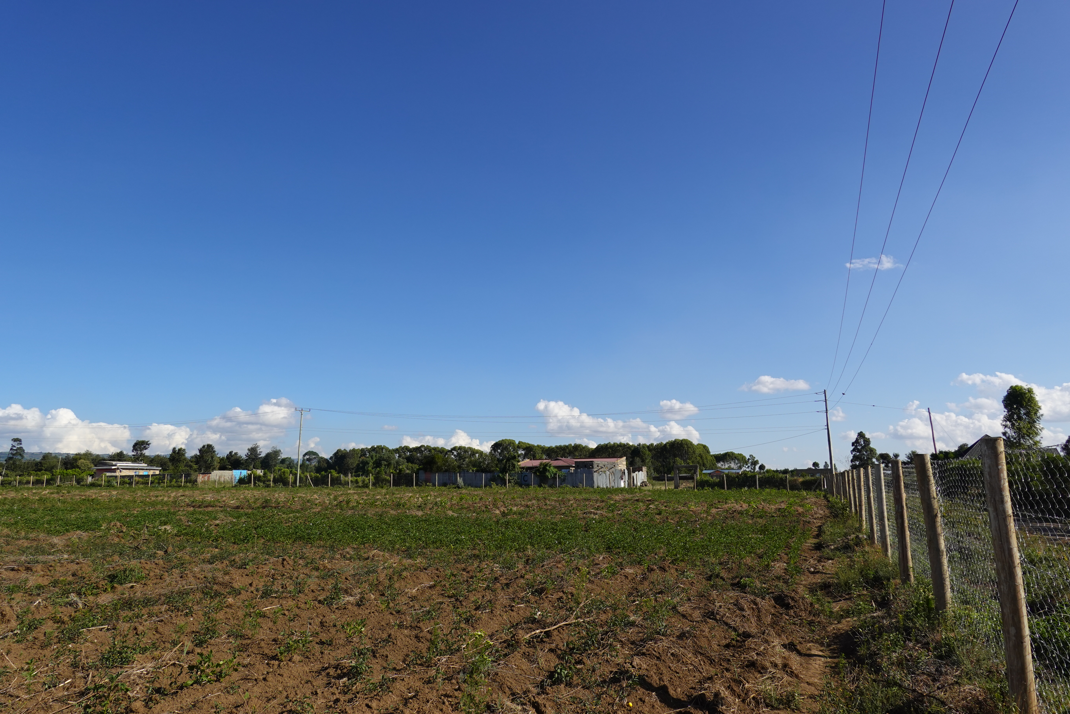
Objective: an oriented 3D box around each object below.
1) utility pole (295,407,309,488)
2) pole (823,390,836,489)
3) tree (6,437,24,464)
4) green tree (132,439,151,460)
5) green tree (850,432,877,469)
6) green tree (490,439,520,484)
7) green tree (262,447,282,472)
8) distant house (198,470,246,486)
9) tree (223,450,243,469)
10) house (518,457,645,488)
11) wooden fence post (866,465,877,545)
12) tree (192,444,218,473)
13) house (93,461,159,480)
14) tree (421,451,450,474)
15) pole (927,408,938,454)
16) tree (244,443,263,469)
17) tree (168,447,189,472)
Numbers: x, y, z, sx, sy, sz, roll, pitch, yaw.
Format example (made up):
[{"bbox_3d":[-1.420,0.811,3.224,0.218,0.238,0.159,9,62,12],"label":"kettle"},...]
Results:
[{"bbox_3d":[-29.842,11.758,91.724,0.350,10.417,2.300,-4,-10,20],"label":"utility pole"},{"bbox_3d":[29.739,8.459,72.201,0.400,10.208,0.400,-4,-10,20],"label":"pole"},{"bbox_3d":[-96.211,19.365,131.265,3.558,8.829,3.558,7,-12,-35],"label":"tree"},{"bbox_3d":[-96.585,25.619,174.104,4.717,10.762,4.717,5,-11,-28],"label":"green tree"},{"bbox_3d":[49.749,15.328,107.315,4.177,8.231,4.177,-4,-11,24],"label":"green tree"},{"bbox_3d":[-3.821,13.763,91.479,3.881,6.256,3.881,0,-10,-2],"label":"green tree"},{"bbox_3d":[-50.300,20.925,136.421,3.597,7.250,3.597,3,-10,-20],"label":"green tree"},{"bbox_3d":[-44.517,17.318,101.128,5.400,2.590,3.800,-4,-10,20],"label":"distant house"},{"bbox_3d":[-67.870,24.718,159.374,4.688,7.519,4.688,4,-10,-23],"label":"tree"},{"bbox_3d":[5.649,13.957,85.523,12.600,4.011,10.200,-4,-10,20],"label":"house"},{"bbox_3d":[7.402,3.244,15.701,0.115,1.690,0.115,-4,-11,24],"label":"wooden fence post"},{"bbox_3d":[-65.642,21.339,141.320,4.992,8.162,4.992,4,-11,-24],"label":"tree"},{"bbox_3d":[-78.728,22.589,137.867,6.609,4.600,9.525,-4,-10,21],"label":"house"},{"bbox_3d":[-14.770,16.783,106.695,4.328,5.501,4.328,1,-10,-8],"label":"tree"},{"bbox_3d":[35.618,8.271,63.370,0.190,7.591,0.190,-10,-11,28],"label":"pole"},{"bbox_3d":[-53.819,20.532,136.487,3.270,8.049,3.270,4,-10,-21],"label":"tree"},{"bbox_3d":[-66.652,20.410,133.465,3.499,7.281,3.499,5,-11,-26],"label":"tree"}]

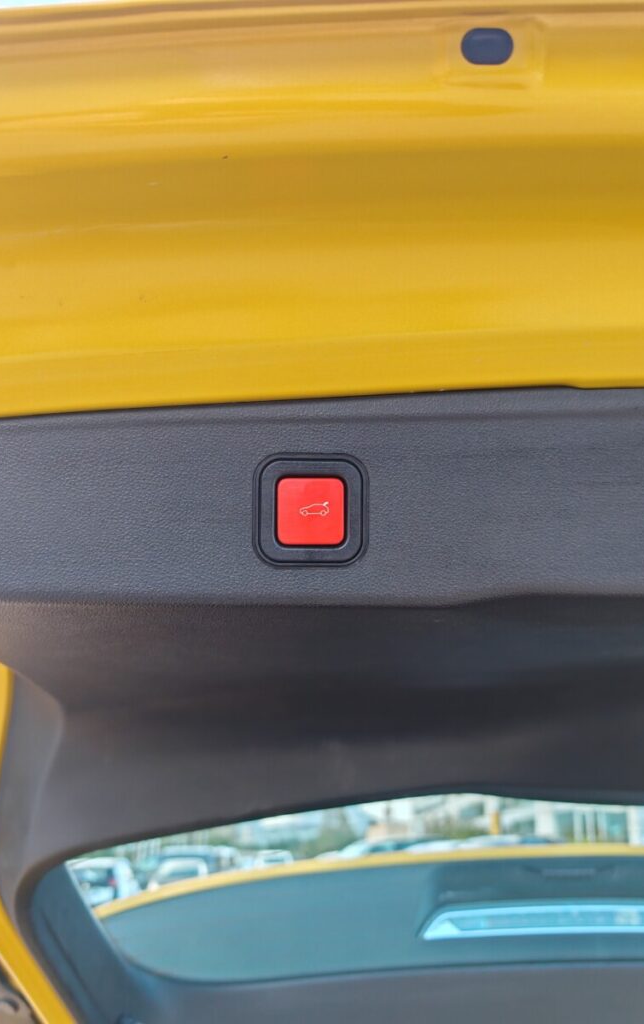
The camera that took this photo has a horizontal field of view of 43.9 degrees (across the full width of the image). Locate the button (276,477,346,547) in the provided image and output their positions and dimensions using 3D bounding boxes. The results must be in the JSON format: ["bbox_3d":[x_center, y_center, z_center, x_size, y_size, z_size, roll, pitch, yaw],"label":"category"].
[{"bbox_3d":[-0.004,0.000,0.328,0.027,0.027,0.007,0,0,0],"label":"button"}]

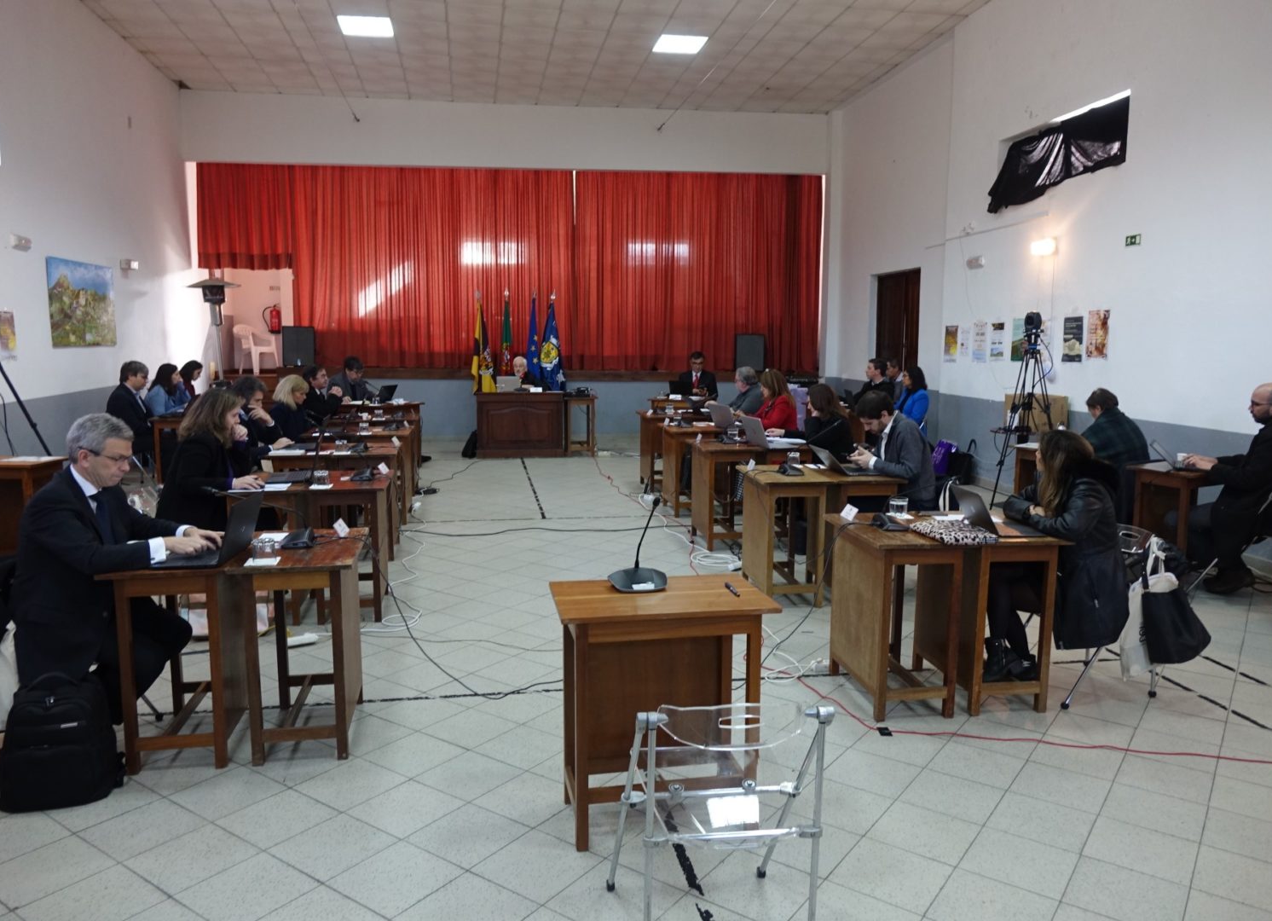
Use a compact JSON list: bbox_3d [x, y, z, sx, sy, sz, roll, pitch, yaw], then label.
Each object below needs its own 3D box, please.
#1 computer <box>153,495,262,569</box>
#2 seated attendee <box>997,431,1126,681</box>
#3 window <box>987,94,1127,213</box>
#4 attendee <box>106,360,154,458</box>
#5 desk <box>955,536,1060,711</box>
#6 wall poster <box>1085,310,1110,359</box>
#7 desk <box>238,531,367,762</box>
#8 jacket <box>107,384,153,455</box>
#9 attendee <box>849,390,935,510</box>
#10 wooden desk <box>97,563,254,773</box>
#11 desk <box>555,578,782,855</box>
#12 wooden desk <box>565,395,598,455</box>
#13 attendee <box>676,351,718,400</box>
[{"bbox_3d":[-1.644,0.259,3.532,0.310,0.230,0.360,-1,8,-5],"label":"computer"},{"bbox_3d":[1.956,0.453,4.244,0.690,1.210,0.500,-1,8,-10],"label":"seated attendee"},{"bbox_3d":[4.034,-2.905,8.819,0.150,0.680,2.120,-1,8,-8],"label":"window"},{"bbox_3d":[-5.541,-0.440,10.319,0.760,1.335,0.520,0,7,-4],"label":"attendee"},{"bbox_3d":[1.588,0.683,4.246,0.440,0.775,0.690,-1,8,-8],"label":"desk"},{"bbox_3d":[4.075,-1.109,8.115,0.010,0.417,0.285,-1,8,-10],"label":"wall poster"},{"bbox_3d":[-1.329,0.727,3.745,0.460,0.757,0.690,-1,8,-10],"label":"desk"},{"bbox_3d":[-4.809,-0.422,8.773,0.450,0.660,0.500,0,8,-7],"label":"jacket"},{"bbox_3d":[1.566,0.205,5.707,0.680,1.280,0.540,-1,8,-10],"label":"attendee"},{"bbox_3d":[-1.721,0.722,3.610,0.430,0.755,0.680,-1,8,-10],"label":"wooden desk"},{"bbox_3d":[0.077,0.831,3.075,0.690,0.775,0.440,-1,8,-10],"label":"desk"},{"bbox_3d":[-0.773,-0.482,12.818,0.450,0.770,0.690,-1,8,-8],"label":"wooden desk"},{"bbox_3d":[0.888,-0.842,13.339,0.550,1.410,0.780,-1,7,-7],"label":"attendee"}]

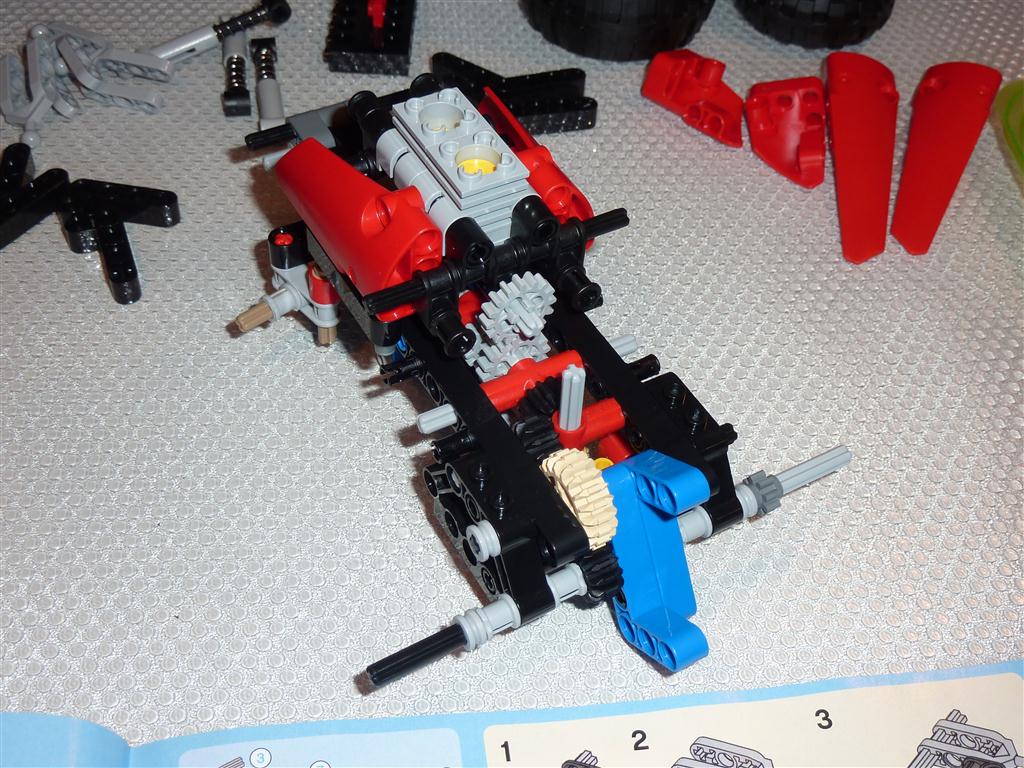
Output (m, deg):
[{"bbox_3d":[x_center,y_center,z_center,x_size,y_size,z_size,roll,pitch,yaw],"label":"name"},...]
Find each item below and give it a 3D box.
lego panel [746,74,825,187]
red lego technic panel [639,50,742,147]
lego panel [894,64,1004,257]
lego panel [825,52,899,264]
[{"bbox_3d":[0.080,-0.076,0.367,0.023,0.015,0.041,10,49,4],"label":"lego panel"},{"bbox_3d":[0.058,-0.087,0.375,0.037,0.015,0.021,36,55,24],"label":"red lego technic panel"},{"bbox_3d":[0.124,-0.068,0.362,0.023,0.014,0.085,18,50,11],"label":"lego panel"},{"bbox_3d":[0.103,-0.067,0.359,0.023,0.014,0.085,8,49,3],"label":"lego panel"}]

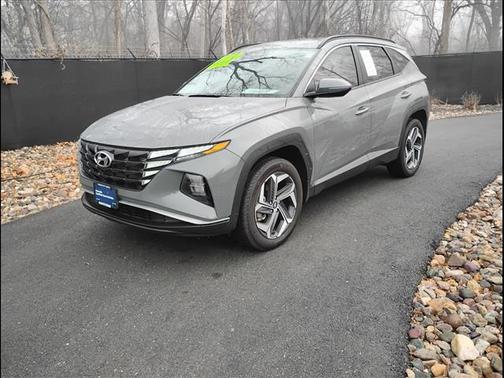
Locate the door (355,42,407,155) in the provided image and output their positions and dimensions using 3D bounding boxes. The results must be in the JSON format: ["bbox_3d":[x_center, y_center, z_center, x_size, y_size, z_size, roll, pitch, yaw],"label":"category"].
[{"bbox_3d":[1.399,-0.988,4.418,0.270,1.130,0.950,12,21,40],"label":"door"}]

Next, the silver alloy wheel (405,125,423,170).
[{"bbox_3d":[1.948,-0.517,5.131,0.190,0.520,0.520,12,21,40],"label":"silver alloy wheel"}]

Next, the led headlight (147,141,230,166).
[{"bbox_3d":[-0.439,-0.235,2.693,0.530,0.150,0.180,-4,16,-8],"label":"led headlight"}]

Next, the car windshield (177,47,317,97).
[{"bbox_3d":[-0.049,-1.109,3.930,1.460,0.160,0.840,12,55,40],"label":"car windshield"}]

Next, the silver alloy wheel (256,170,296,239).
[{"bbox_3d":[0.120,0.110,3.167,0.190,0.520,0.520,12,21,40],"label":"silver alloy wheel"}]

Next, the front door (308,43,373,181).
[{"bbox_3d":[0.780,-0.763,3.761,0.270,1.160,1.140,12,21,40],"label":"front door"}]

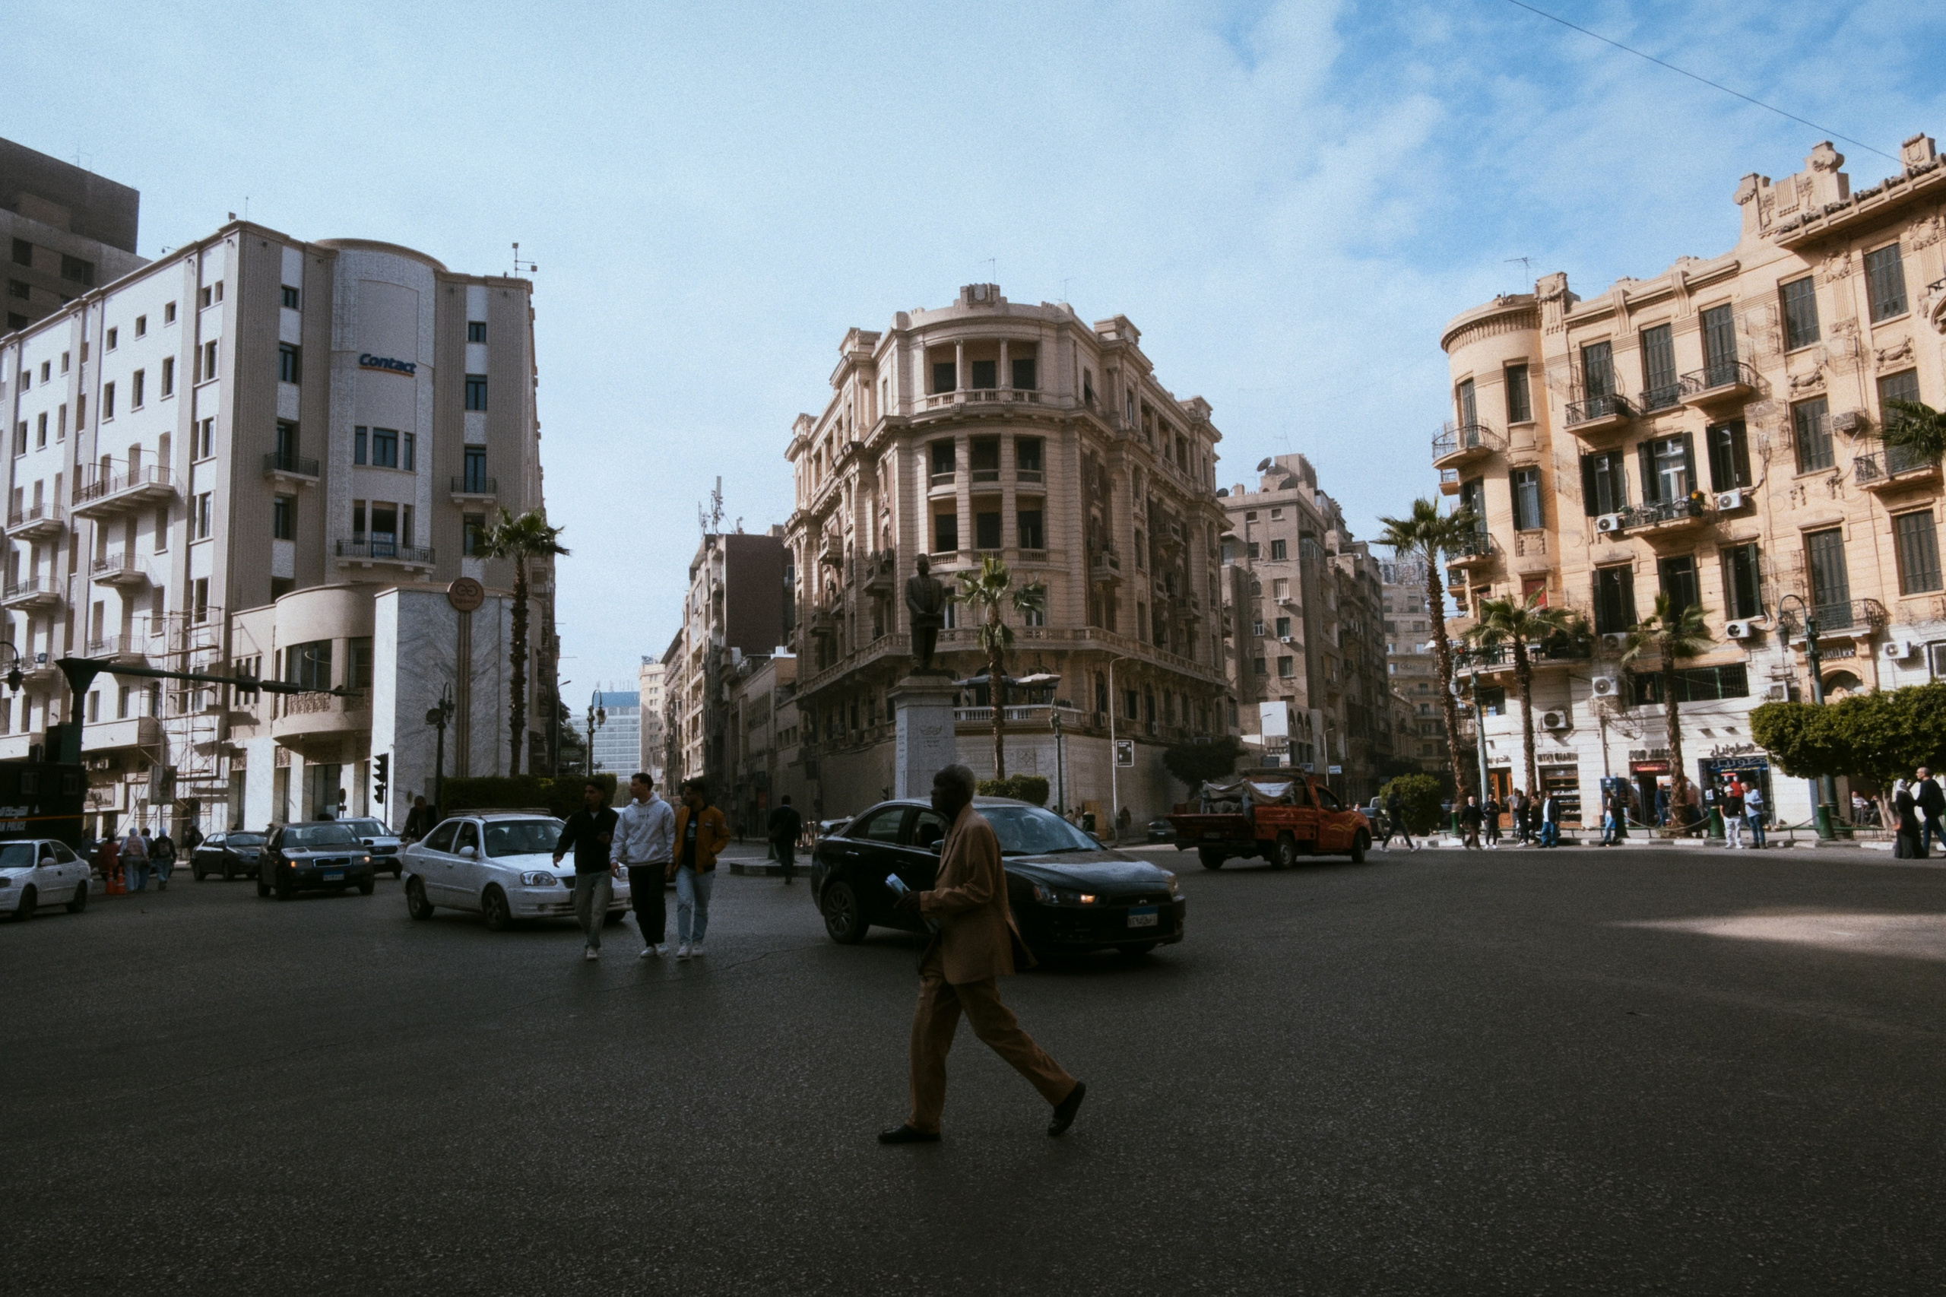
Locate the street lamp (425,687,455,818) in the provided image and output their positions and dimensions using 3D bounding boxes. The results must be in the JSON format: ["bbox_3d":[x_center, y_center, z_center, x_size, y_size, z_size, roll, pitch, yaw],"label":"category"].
[{"bbox_3d":[-18.790,4.334,45.810,1.100,6.169,0.800,-6,-8,35],"label":"street lamp"}]

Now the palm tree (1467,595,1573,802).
[{"bbox_3d":[19.553,2.354,46.559,3.700,8.639,3.700,-1,-7,0],"label":"palm tree"}]

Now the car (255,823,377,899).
[{"bbox_3d":[-13.068,4.201,25.837,1.720,1.430,4.350,3,-9,-35],"label":"car"}]

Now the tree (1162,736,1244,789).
[{"bbox_3d":[10.272,6.248,57.667,3.700,4.651,3.400,-2,-7,0],"label":"tree"}]

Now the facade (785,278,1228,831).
[{"bbox_3d":[1.264,-3.290,80.497,29.500,29.432,27.000,-2,-7,4],"label":"facade"}]

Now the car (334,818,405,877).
[{"bbox_3d":[-16.321,5.191,33.999,1.790,1.630,4.300,5,-9,-42],"label":"car"}]

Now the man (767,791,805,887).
[{"bbox_3d":[-3.665,3.738,25.274,0.620,1.716,0.450,-2,-7,4],"label":"man"}]

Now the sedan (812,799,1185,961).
[{"bbox_3d":[0.097,2.241,12.931,1.770,1.490,4.560,4,-9,-37],"label":"sedan"}]

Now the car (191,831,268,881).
[{"bbox_3d":[-21.566,6.079,38.348,4.350,1.430,1.690,-8,-9,42],"label":"car"}]

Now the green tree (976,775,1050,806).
[{"bbox_3d":[1.448,6.595,52.589,3.400,2.881,3.100,-2,-7,0],"label":"green tree"}]

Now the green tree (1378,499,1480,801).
[{"bbox_3d":[15.918,0.614,44.243,3.500,11.589,3.400,-2,-7,0],"label":"green tree"}]

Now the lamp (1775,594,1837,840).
[{"bbox_3d":[21.249,1.725,32.728,1.250,6.253,0.600,-1,-7,-7],"label":"lamp"}]

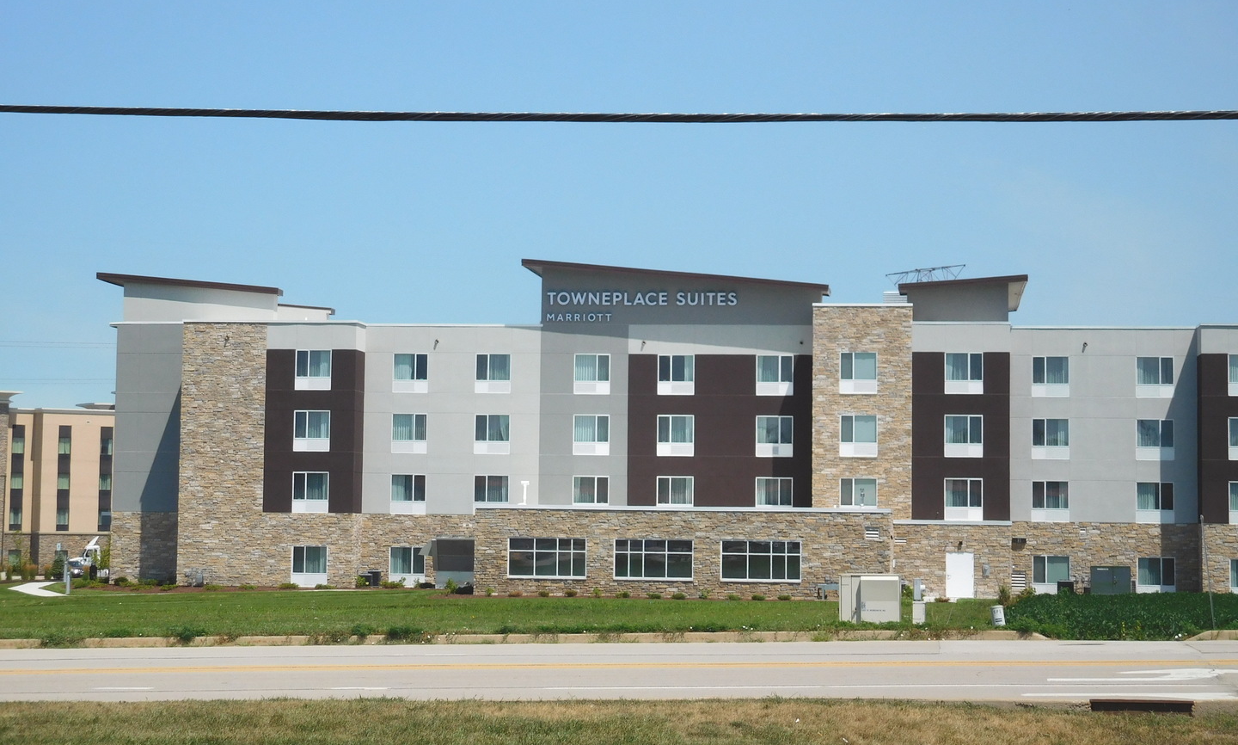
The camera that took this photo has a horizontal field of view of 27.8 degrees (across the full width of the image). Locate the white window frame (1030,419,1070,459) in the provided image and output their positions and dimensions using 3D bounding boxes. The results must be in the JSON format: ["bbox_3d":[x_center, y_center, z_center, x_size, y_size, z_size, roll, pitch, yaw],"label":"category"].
[{"bbox_3d":[21.075,3.232,122.288,1.832,2.012,0.140,0,-3,7],"label":"white window frame"}]

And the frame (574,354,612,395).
[{"bbox_3d":[-1.344,0.067,125.204,1.833,2.067,0.150,0,-3,7],"label":"frame"}]

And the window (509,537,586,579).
[{"bbox_3d":[-3.427,8.915,120.297,3.848,2.006,0.150,0,-3,7],"label":"window"}]

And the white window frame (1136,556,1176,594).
[{"bbox_3d":[25.953,9.907,121.218,1.833,2.067,0.150,0,-3,7],"label":"white window frame"}]

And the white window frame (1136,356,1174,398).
[{"bbox_3d":[26.093,0.228,121.879,1.854,2.028,0.140,0,-3,7],"label":"white window frame"}]

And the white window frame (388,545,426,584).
[{"bbox_3d":[-10.634,9.701,125.633,1.910,2.041,0.140,0,-3,7],"label":"white window frame"}]

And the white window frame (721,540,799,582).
[{"bbox_3d":[6.612,8.776,116.497,3.755,1.930,0.150,0,-4,7],"label":"white window frame"}]

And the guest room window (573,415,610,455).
[{"bbox_3d":[-1.393,3.128,125.184,1.843,2.017,0.140,0,-3,7],"label":"guest room window"}]

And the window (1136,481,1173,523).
[{"bbox_3d":[26.223,6.356,122.462,1.857,2.031,0.150,0,-4,7],"label":"window"}]

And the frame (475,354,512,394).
[{"bbox_3d":[-6.387,0.054,126.848,1.857,2.031,0.150,0,-4,7],"label":"frame"}]

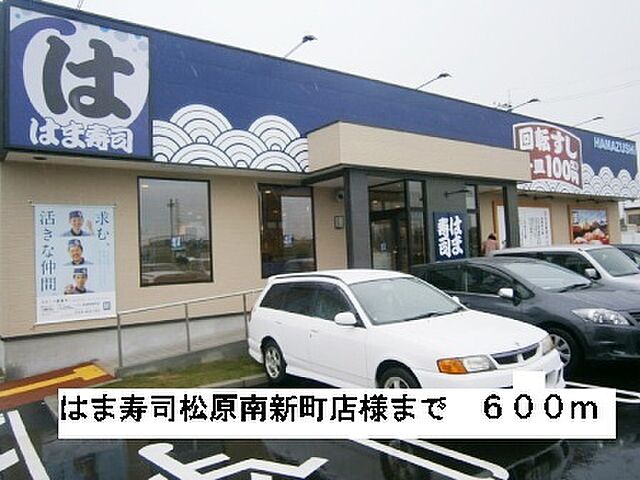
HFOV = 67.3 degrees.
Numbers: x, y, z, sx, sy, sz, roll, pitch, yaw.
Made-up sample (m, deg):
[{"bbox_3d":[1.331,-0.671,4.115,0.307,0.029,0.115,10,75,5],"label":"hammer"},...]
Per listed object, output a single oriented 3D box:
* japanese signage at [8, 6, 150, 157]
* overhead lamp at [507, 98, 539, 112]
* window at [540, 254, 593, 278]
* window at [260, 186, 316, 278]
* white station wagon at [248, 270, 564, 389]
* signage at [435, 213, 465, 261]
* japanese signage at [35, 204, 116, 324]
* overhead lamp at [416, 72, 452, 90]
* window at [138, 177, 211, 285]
[{"bbox_3d":[-3.722,-2.410,7.637,2.025,2.113,0.100,-1,-2,-35],"label":"japanese signage"},{"bbox_3d":[5.879,-3.882,13.824,0.200,0.200,1.100,-1,-2,-35],"label":"overhead lamp"},{"bbox_3d":[4.472,0.463,8.692,0.120,0.480,0.980,-1,-2,-35],"label":"window"},{"bbox_3d":[-0.681,-0.192,10.664,1.414,1.998,0.100,-1,-2,-35],"label":"window"},{"bbox_3d":[0.690,1.175,6.330,1.710,1.490,4.420,-1,-2,-34],"label":"white station wagon"},{"bbox_3d":[3.010,-0.069,11.109,1.072,1.095,0.100,-1,-2,-35],"label":"signage"},{"bbox_3d":[-4.120,0.384,8.180,1.231,1.974,0.040,-1,-2,-35],"label":"japanese signage"},{"bbox_3d":[2.753,-3.848,11.628,0.200,0.190,1.100,-1,-2,-35],"label":"overhead lamp"},{"bbox_3d":[-2.731,-0.154,9.222,1.381,2.009,0.100,-1,-2,-35],"label":"window"}]

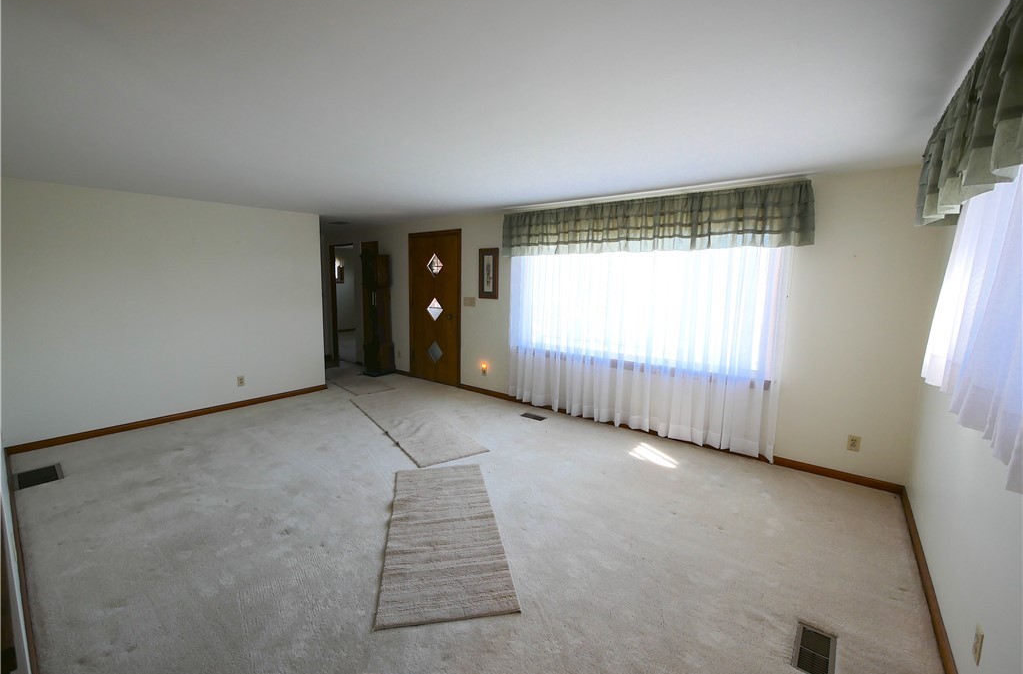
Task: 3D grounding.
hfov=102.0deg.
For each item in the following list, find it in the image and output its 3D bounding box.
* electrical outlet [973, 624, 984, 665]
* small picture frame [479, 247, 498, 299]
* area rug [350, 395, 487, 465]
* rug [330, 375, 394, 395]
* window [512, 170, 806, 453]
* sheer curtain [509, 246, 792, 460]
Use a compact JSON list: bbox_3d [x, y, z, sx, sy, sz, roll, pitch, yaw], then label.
[{"bbox_3d":[1.548,1.016,1.371,0.014,0.115,0.072,7,10,38],"label":"electrical outlet"},{"bbox_3d":[-0.294,-0.795,5.218,0.324,0.618,0.025,7,10,38],"label":"small picture frame"},{"bbox_3d":[-1.117,0.908,4.474,0.639,0.018,2.280,-5,10,-34],"label":"area rug"},{"bbox_3d":[-2.175,0.688,6.013,0.528,0.015,1.069,-7,11,-41],"label":"rug"},{"bbox_3d":[1.069,-0.201,4.145,2.983,2.234,0.150,7,10,38],"label":"window"},{"bbox_3d":[1.047,-0.034,4.166,2.800,1.943,0.120,7,10,38],"label":"sheer curtain"}]

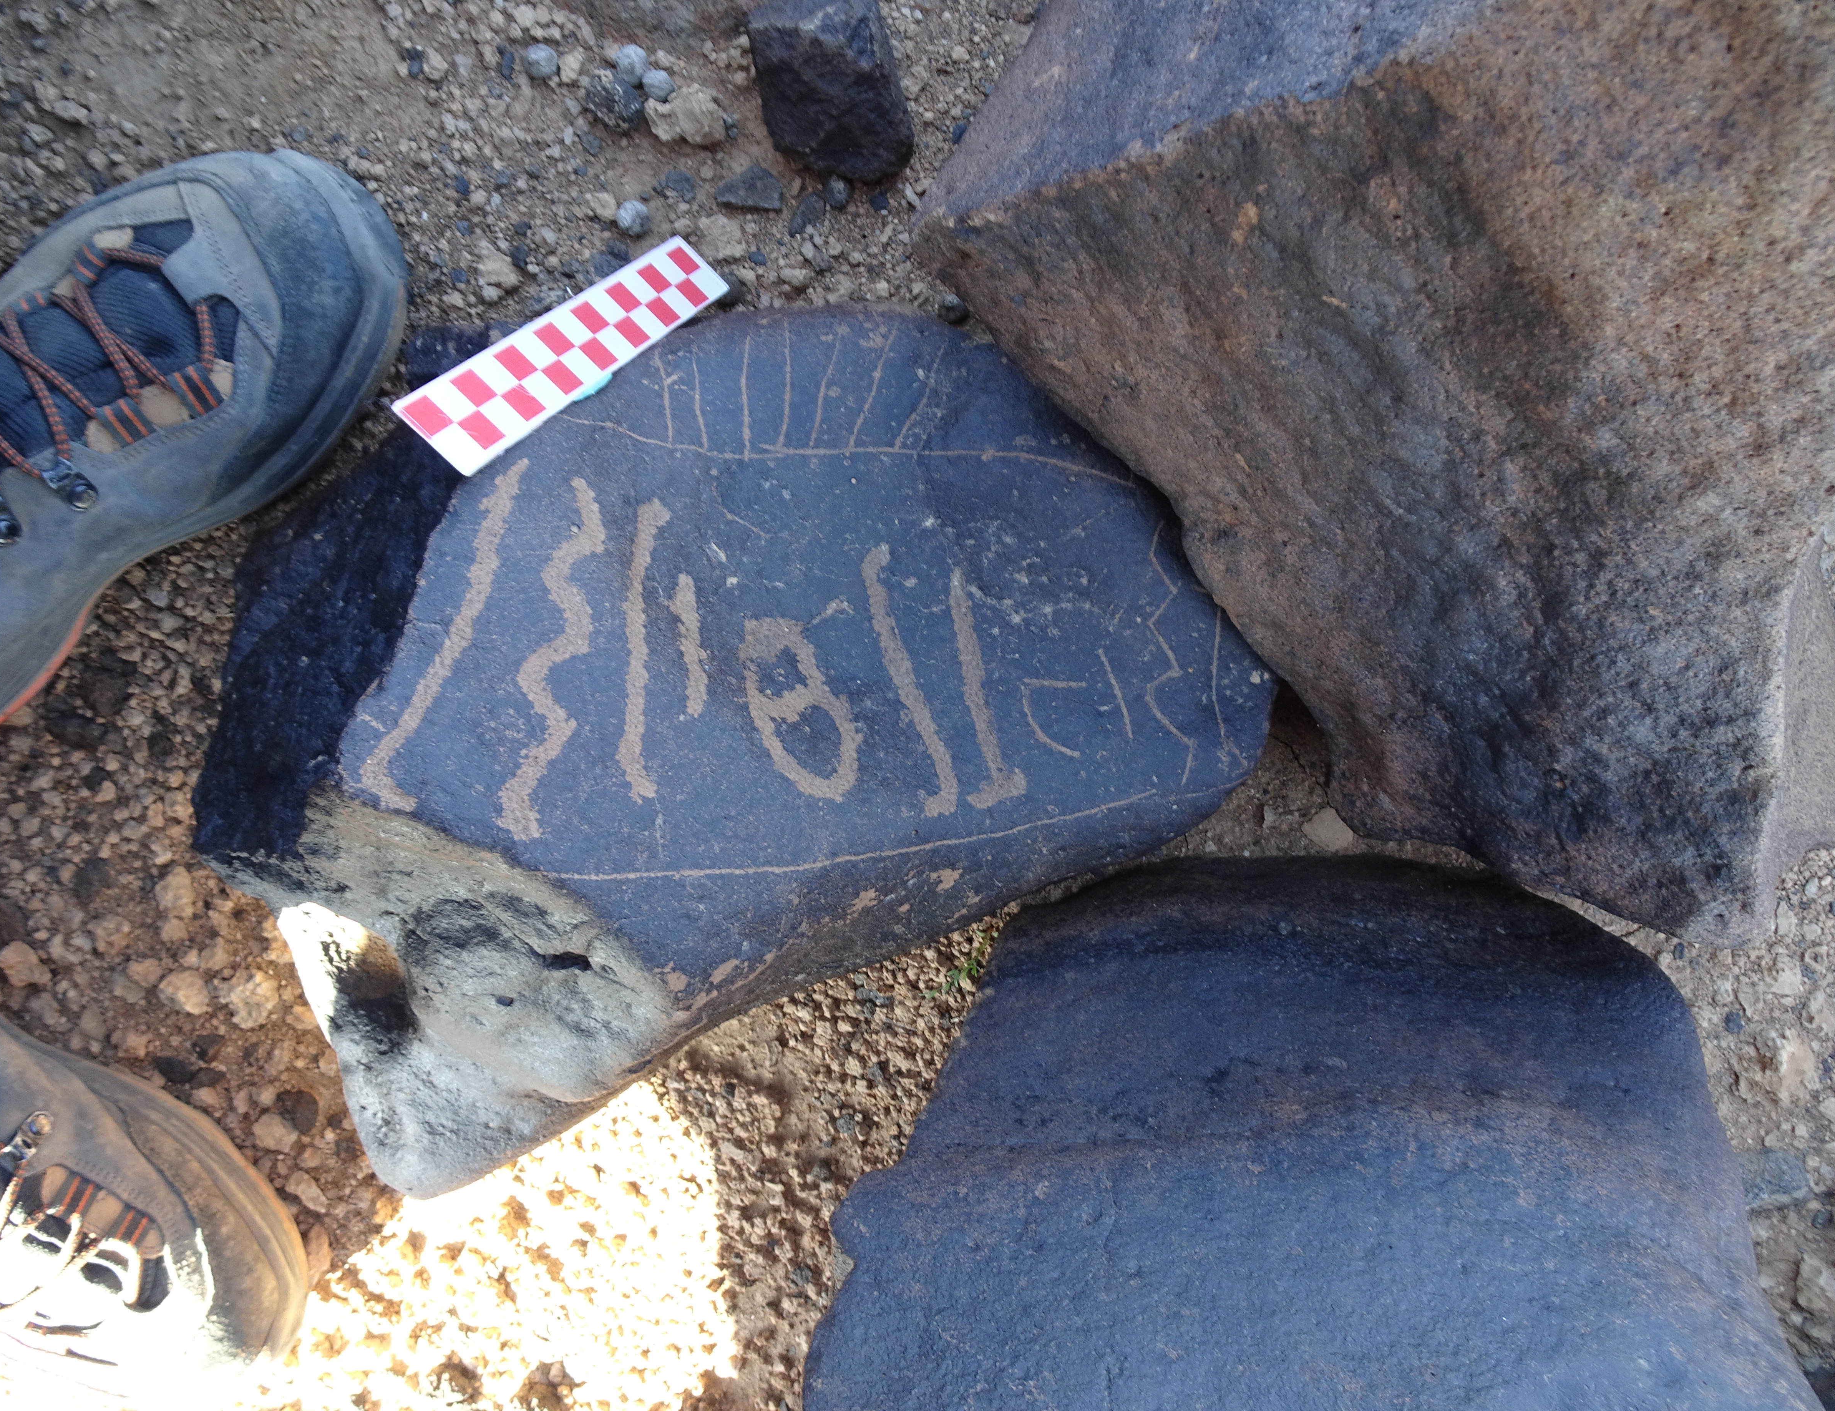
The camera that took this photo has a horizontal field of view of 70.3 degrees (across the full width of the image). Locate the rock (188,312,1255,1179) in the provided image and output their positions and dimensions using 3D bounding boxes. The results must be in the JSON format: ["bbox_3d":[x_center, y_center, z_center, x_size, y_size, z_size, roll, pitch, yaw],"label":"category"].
[{"bbox_3d":[-0.053,-0.023,0.438,0.370,0.120,0.270,-19,91,-17],"label":"rock"}]

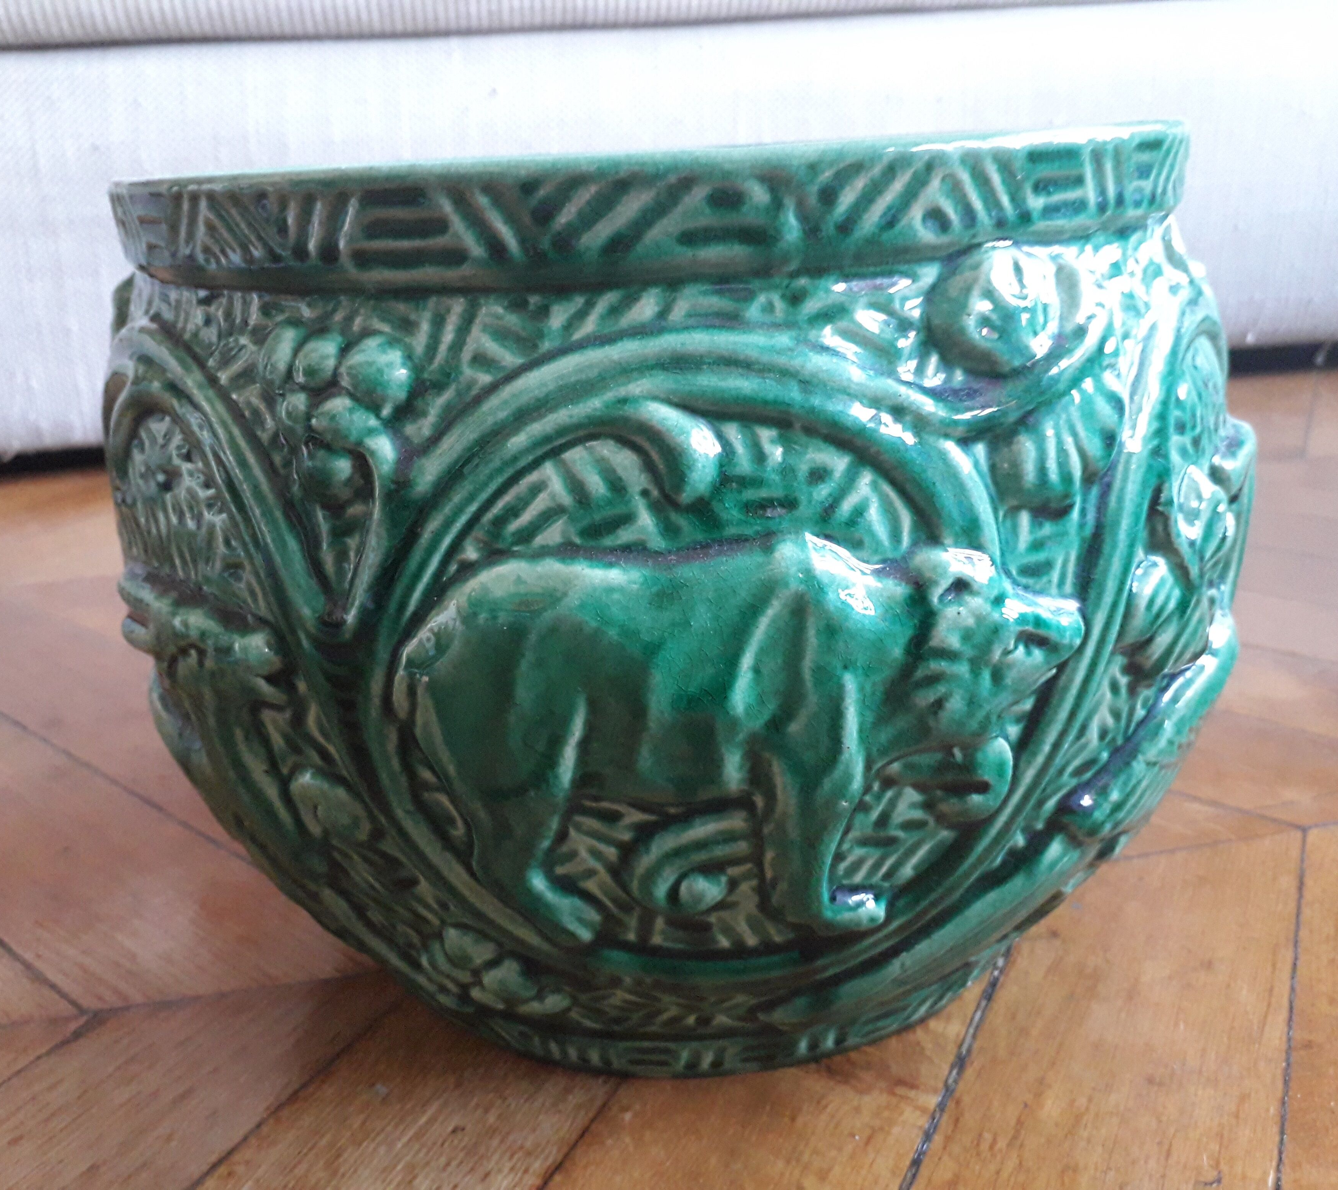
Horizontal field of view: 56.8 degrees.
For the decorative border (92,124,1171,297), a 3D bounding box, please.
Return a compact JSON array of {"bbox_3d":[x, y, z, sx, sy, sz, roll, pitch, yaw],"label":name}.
[{"bbox_3d":[-0.005,-0.106,0.325,0.260,0.021,0.260,-3,20,0],"label":"decorative border"}]

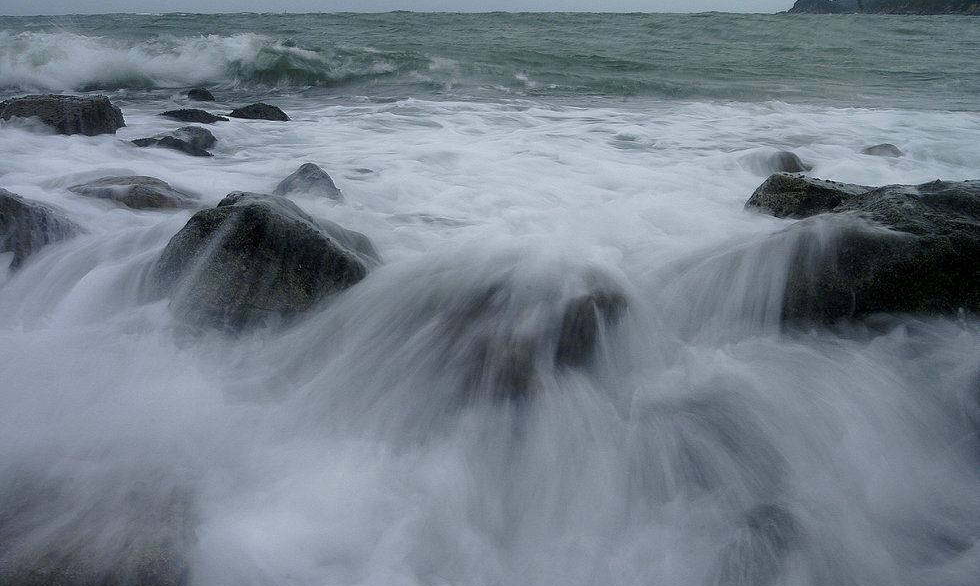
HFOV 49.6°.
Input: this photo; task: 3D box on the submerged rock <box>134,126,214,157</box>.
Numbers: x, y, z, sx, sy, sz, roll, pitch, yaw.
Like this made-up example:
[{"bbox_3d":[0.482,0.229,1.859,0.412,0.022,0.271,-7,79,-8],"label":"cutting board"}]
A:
[{"bbox_3d":[-3.730,-1.767,12.500,0.983,0.415,0.738,-4,15,-16],"label":"submerged rock"}]

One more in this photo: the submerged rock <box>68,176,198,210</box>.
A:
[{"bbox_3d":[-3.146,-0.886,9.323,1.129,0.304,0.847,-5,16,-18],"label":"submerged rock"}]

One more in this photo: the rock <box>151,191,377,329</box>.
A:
[{"bbox_3d":[-1.327,-0.241,6.106,1.281,0.707,1.089,-3,15,-12],"label":"rock"}]

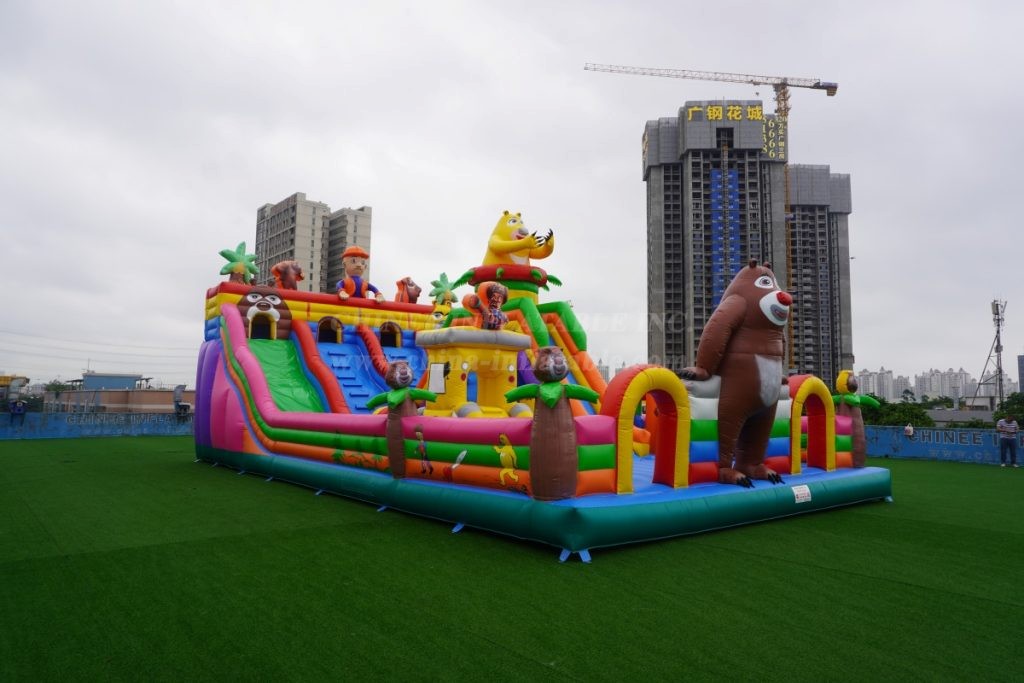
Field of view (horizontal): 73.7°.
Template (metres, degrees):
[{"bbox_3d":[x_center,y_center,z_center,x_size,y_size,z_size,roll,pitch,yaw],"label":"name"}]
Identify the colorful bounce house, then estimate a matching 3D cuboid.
[{"bbox_3d":[-1.306,0.094,19.076,9.000,7.200,18.100,4,-6,-38],"label":"colorful bounce house"}]

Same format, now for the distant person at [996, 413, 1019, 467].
[{"bbox_3d":[15.918,3.193,22.002,0.520,1.650,0.360,-4,-7,39],"label":"distant person"}]

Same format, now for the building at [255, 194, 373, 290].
[{"bbox_3d":[-59.295,-6.066,200.241,22.570,65.371,28.675,5,-7,-41],"label":"building"}]

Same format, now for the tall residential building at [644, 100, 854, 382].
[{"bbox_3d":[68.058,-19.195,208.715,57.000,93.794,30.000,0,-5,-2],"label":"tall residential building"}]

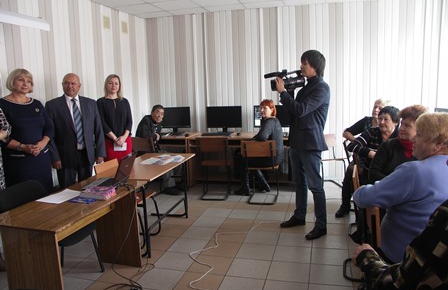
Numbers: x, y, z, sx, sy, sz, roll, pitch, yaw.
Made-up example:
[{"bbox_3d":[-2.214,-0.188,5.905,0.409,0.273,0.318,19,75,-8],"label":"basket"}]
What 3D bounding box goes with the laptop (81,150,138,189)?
[{"bbox_3d":[-0.933,0.209,3.076,0.330,0.235,0.360,-1,8,9],"label":"laptop"}]

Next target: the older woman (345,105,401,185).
[{"bbox_3d":[1.355,0.273,3.240,0.600,1.180,0.520,-10,11,-43],"label":"older woman"}]

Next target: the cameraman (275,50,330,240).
[{"bbox_3d":[0.759,-0.004,3.460,0.520,1.750,0.480,-4,8,-15],"label":"cameraman"}]

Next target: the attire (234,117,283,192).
[{"bbox_3d":[0.470,0.175,4.670,0.570,1.000,0.460,5,11,41],"label":"attire"}]

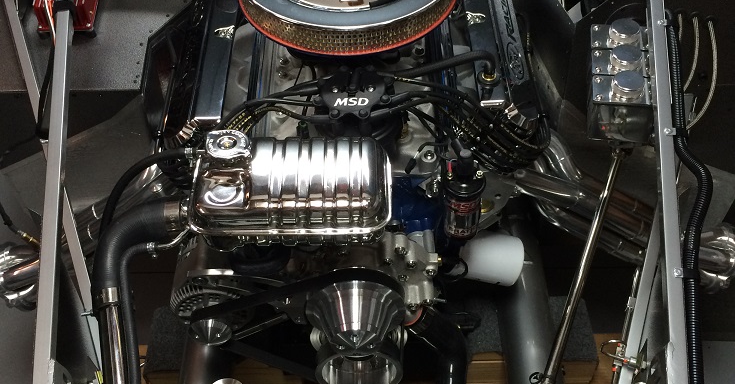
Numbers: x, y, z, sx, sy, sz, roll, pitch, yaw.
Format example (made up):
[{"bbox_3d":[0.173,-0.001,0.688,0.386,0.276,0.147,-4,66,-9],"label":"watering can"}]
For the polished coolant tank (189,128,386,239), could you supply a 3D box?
[{"bbox_3d":[-0.108,-0.004,1.175,0.279,0.130,0.150,0,52,0],"label":"polished coolant tank"}]

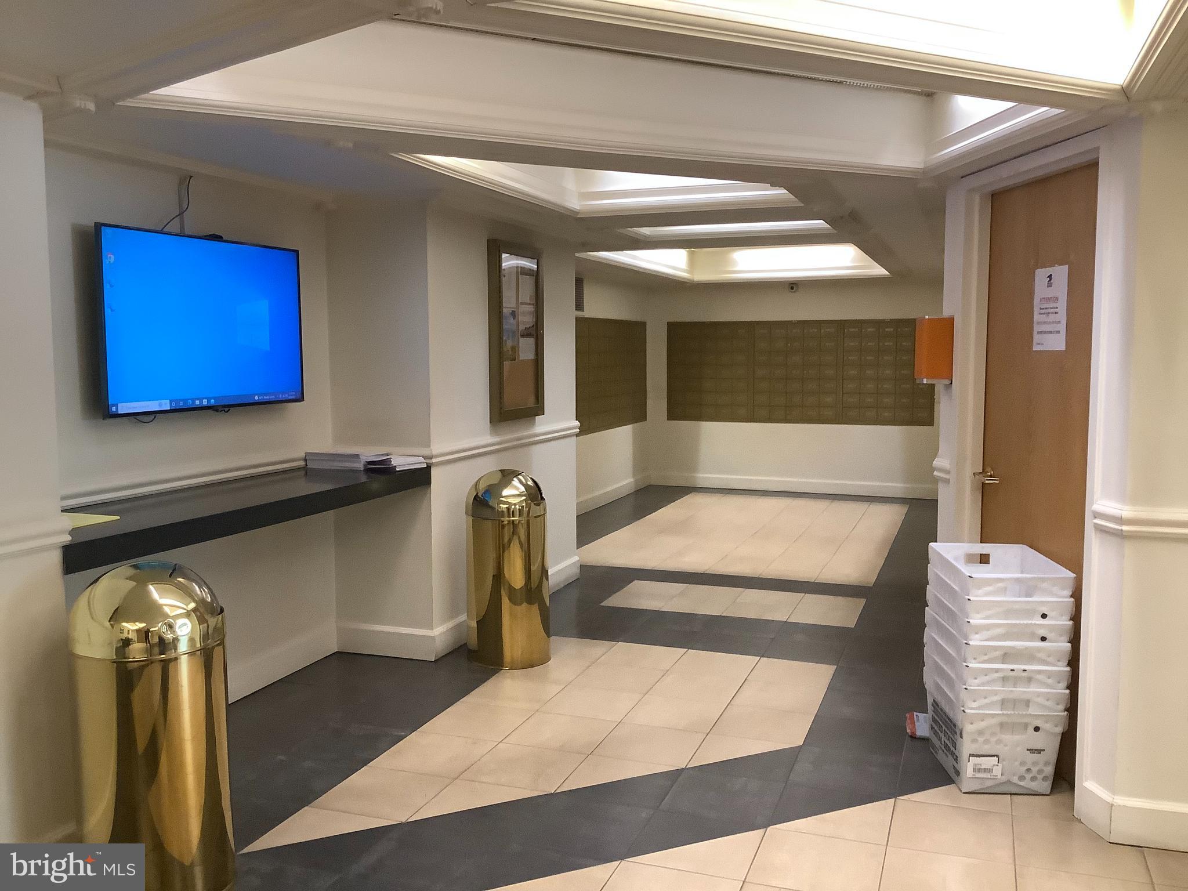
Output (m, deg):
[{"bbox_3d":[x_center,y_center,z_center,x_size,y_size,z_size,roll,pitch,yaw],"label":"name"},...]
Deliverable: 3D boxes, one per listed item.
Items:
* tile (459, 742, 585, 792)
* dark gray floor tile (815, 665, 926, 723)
[{"bbox_3d":[-0.242,1.125,3.715,0.350,0.010,0.350,2,6,20],"label":"tile"},{"bbox_3d":[1.184,1.061,4.536,0.369,0.010,0.707,2,6,20],"label":"dark gray floor tile"}]

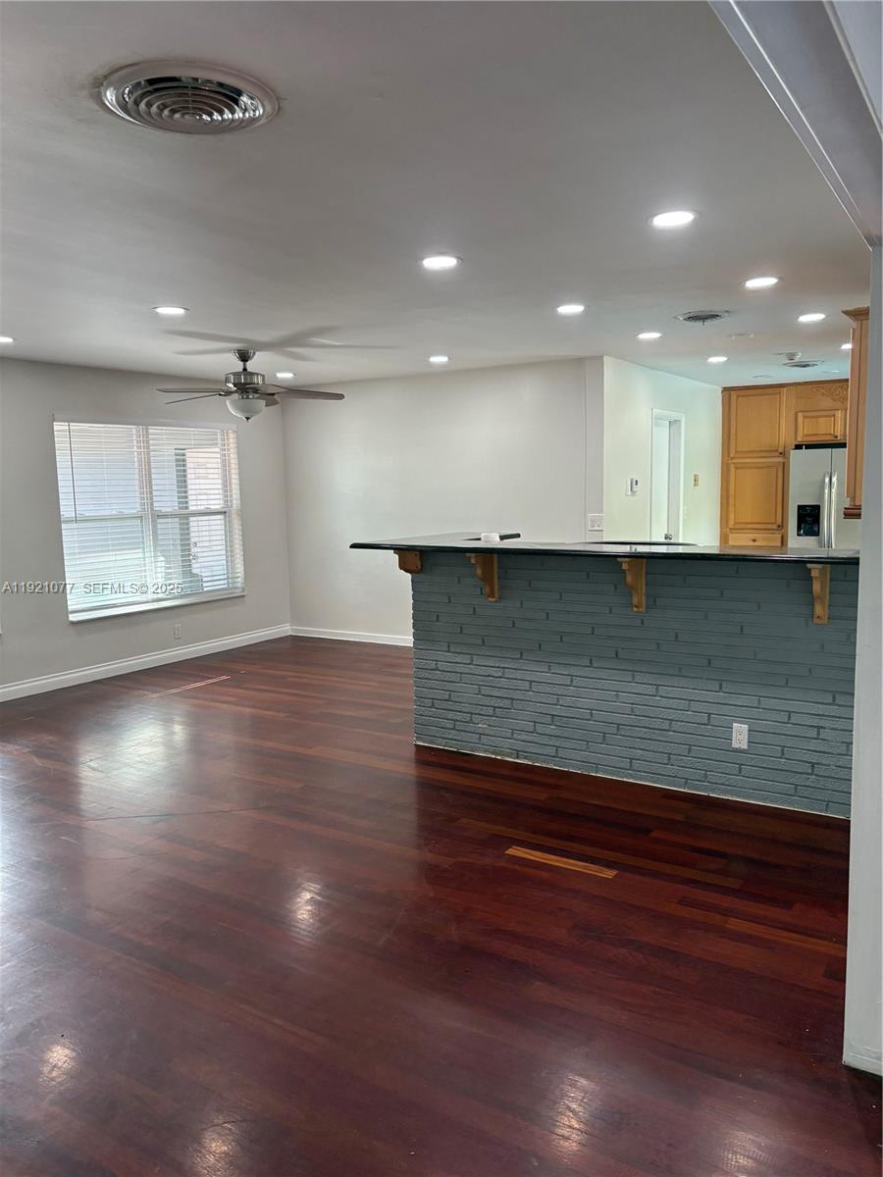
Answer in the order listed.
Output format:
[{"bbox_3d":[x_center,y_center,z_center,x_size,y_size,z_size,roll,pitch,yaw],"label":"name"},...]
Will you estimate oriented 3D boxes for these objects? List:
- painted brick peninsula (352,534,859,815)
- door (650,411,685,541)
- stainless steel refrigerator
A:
[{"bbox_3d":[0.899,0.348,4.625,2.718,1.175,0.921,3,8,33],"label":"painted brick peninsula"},{"bbox_3d":[2.142,-0.600,8.363,0.091,2.099,0.898,3,8,33],"label":"door"},{"bbox_3d":[4.198,-0.588,9.268,0.911,1.764,0.846,3,8,33],"label":"stainless steel refrigerator"}]

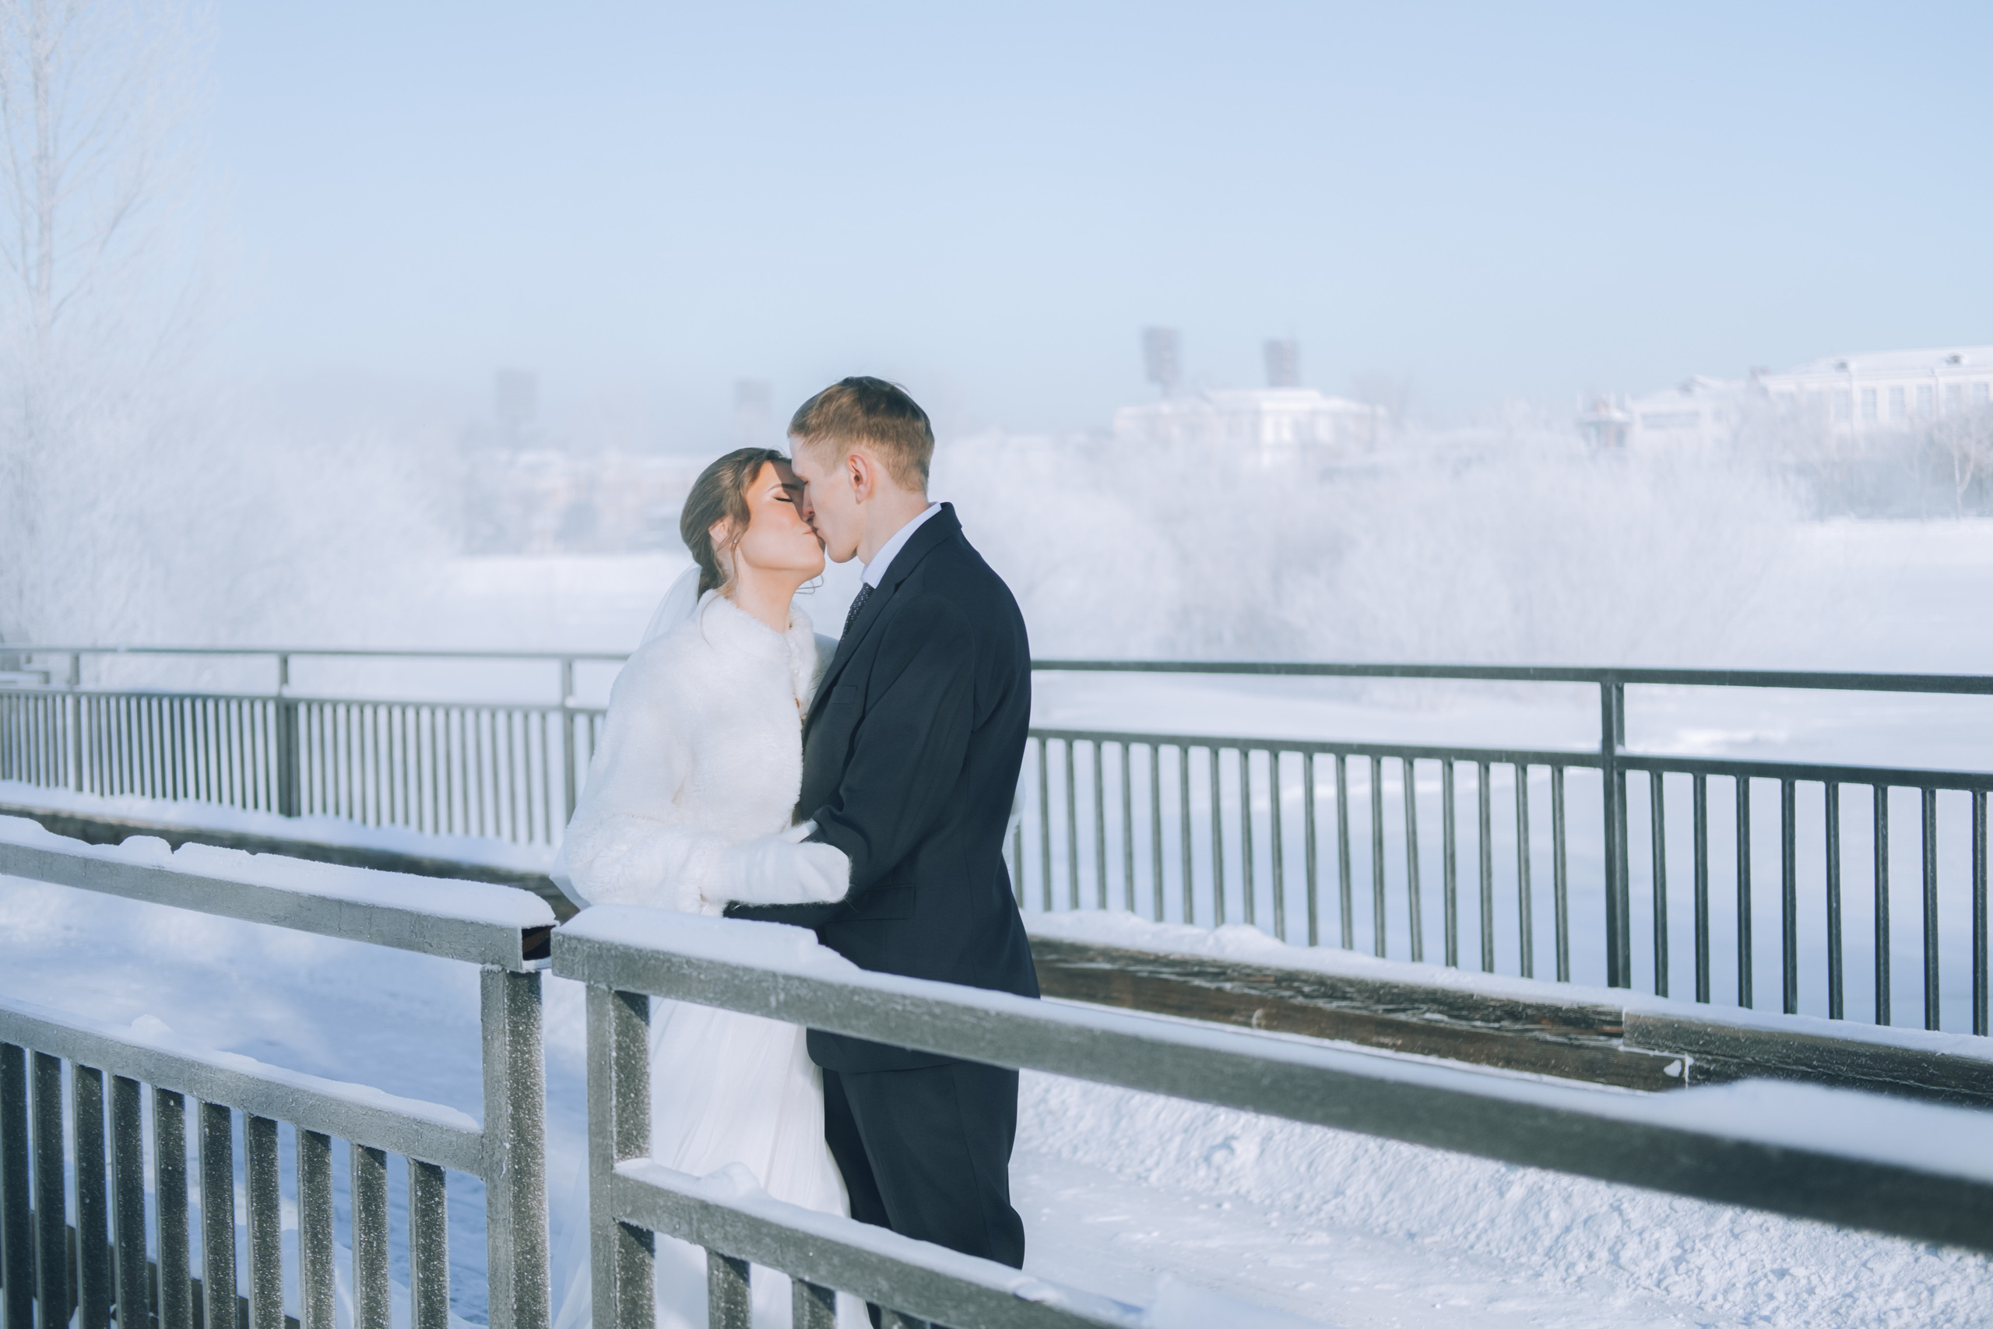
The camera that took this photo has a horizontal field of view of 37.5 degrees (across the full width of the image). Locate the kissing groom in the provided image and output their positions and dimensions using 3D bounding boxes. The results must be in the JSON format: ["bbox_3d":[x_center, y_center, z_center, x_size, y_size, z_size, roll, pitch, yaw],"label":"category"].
[{"bbox_3d":[-0.155,0.490,4.128,0.460,1.770,0.540,-2,2,-5],"label":"kissing groom"}]

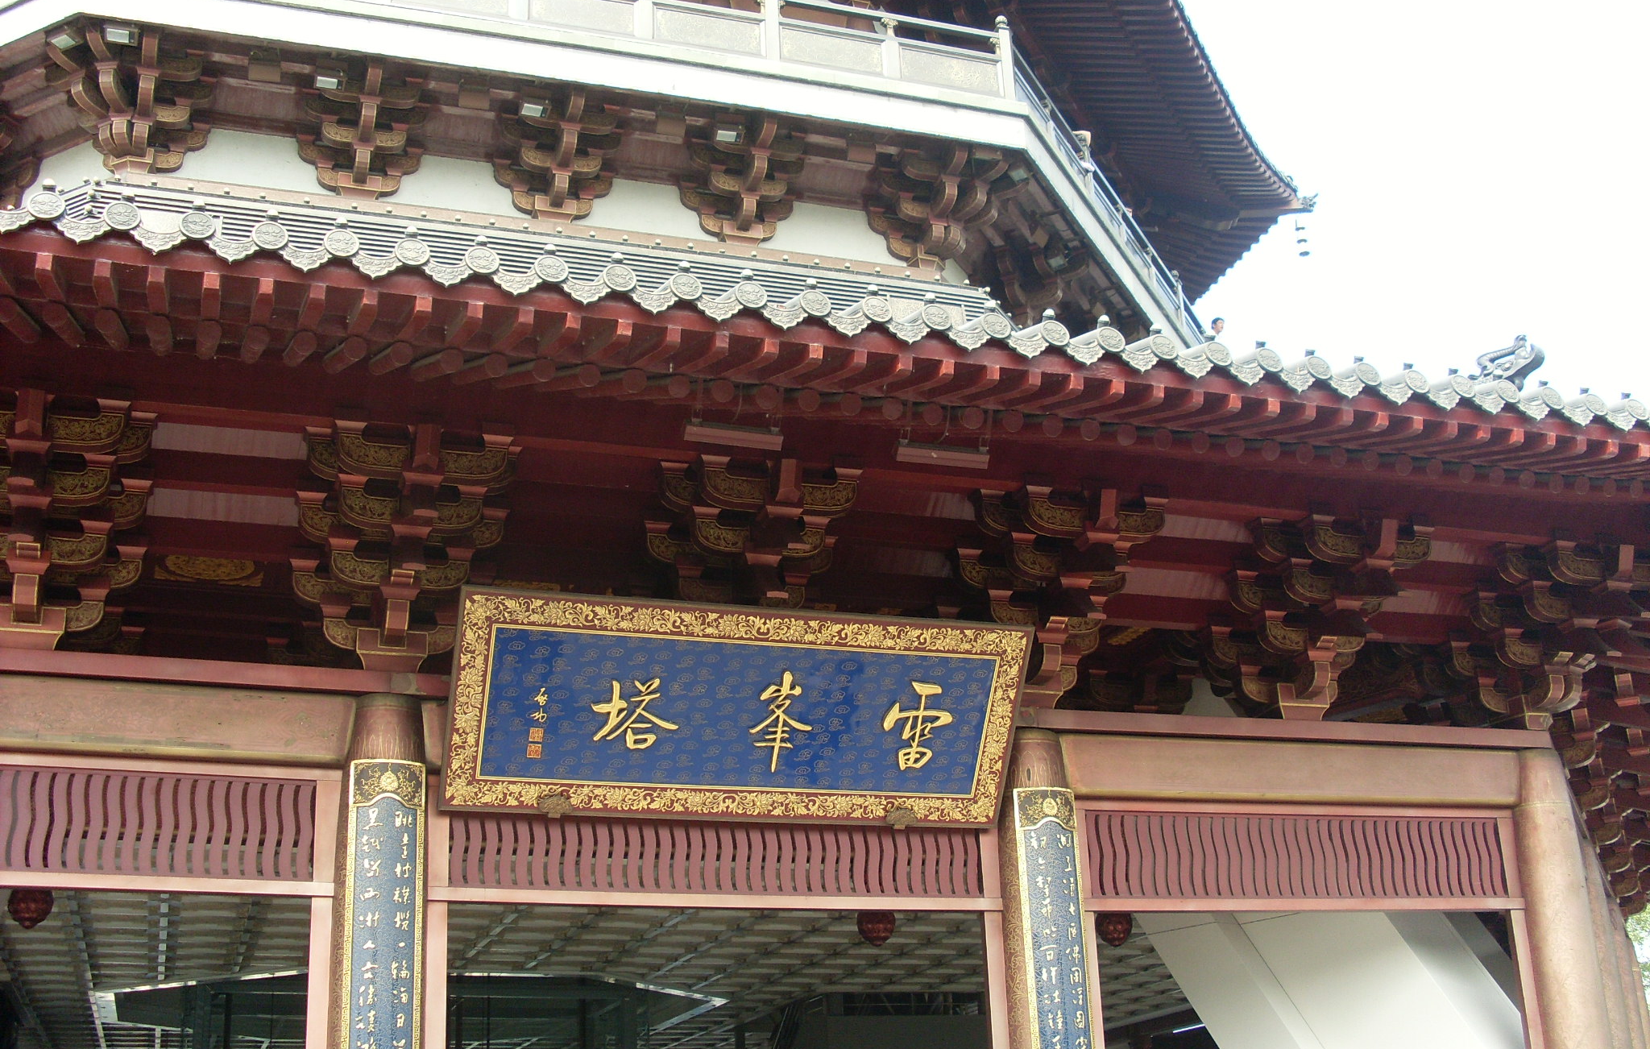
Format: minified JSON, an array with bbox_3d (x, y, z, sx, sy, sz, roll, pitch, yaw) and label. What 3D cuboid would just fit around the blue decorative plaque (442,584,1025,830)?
[{"bbox_3d":[-0.523,1.210,11.627,3.781,1.459,0.130,5,13,-18],"label":"blue decorative plaque"}]

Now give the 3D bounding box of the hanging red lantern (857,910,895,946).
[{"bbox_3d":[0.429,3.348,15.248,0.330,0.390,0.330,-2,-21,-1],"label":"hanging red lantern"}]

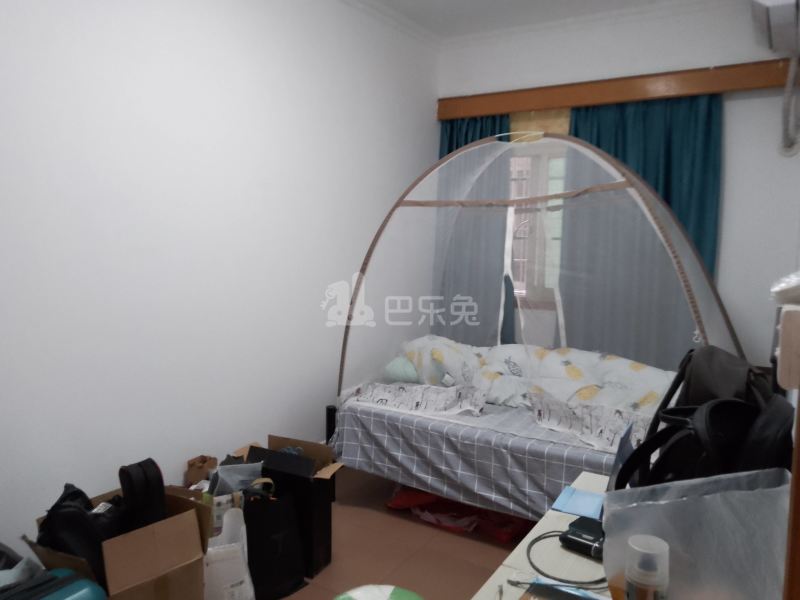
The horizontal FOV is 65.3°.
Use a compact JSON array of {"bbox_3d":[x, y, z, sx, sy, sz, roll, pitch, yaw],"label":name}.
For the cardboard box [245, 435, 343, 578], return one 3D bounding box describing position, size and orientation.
[{"bbox_3d":[-0.473,0.936,2.822,0.390,0.500,0.170,4,9,31],"label":"cardboard box"}]

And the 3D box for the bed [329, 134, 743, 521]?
[{"bbox_3d":[0.790,0.140,3.438,2.080,2.000,1.160,6,8,34],"label":"bed"}]

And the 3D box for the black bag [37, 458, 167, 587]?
[{"bbox_3d":[-0.968,0.799,2.048,0.250,0.360,0.370,7,11,43],"label":"black bag"}]

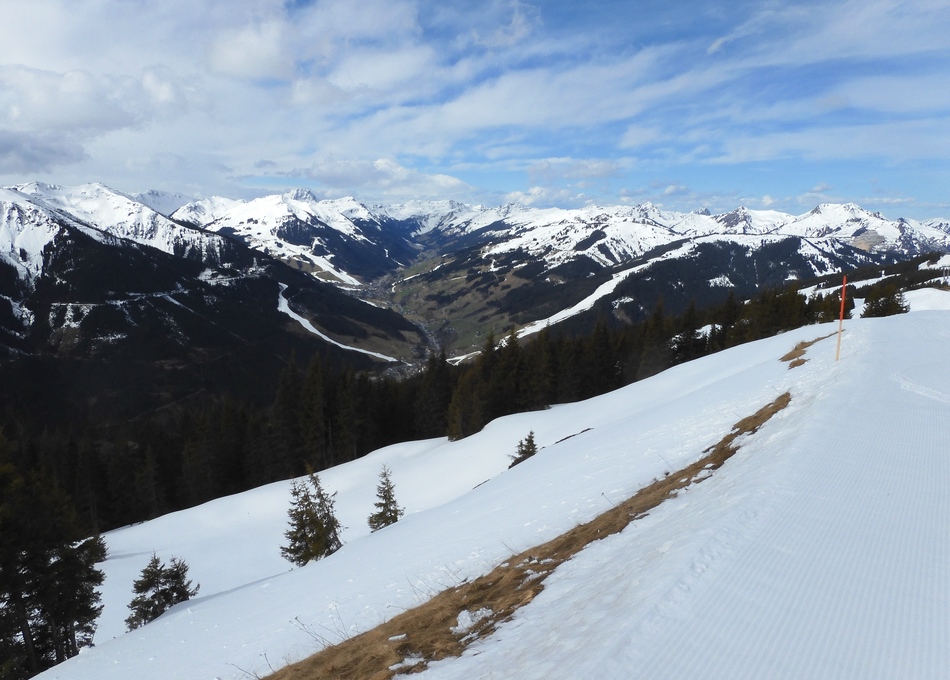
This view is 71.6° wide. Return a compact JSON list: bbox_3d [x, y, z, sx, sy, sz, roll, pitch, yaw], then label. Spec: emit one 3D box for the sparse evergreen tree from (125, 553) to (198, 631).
[{"bbox_3d":[-6.460,5.131,13.568,1.377,1.709,1.101,-5,11,-27],"label":"sparse evergreen tree"}]

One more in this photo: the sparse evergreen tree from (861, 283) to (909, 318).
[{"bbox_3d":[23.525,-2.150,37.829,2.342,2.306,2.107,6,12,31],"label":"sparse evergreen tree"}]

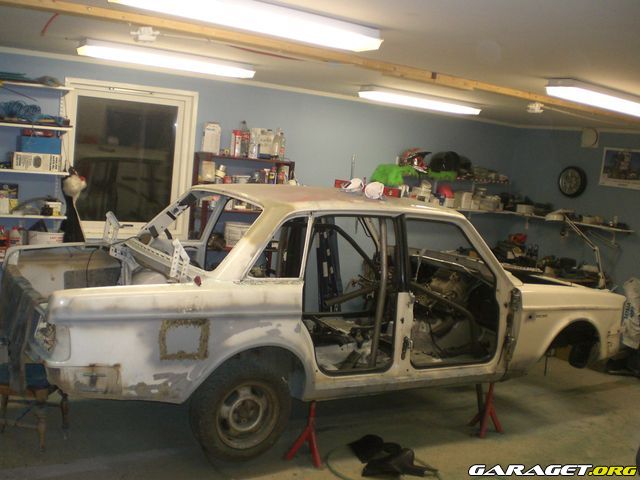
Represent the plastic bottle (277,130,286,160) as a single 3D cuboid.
[{"bbox_3d":[-0.360,-0.890,6.650,0.068,0.265,0.068,6,7,-1],"label":"plastic bottle"}]

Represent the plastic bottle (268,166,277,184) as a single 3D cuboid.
[{"bbox_3d":[-0.451,-0.591,6.645,0.060,0.190,0.060,1,8,-34],"label":"plastic bottle"}]

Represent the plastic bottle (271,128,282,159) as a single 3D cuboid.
[{"bbox_3d":[-0.408,-0.905,6.590,0.075,0.270,0.075,6,7,-1],"label":"plastic bottle"}]

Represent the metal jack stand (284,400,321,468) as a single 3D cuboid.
[{"bbox_3d":[-0.096,1.164,4.259,0.220,0.390,0.220,2,8,-28],"label":"metal jack stand"}]

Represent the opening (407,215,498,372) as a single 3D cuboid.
[{"bbox_3d":[0.903,0.359,4.737,0.860,0.970,0.180,2,8,-28],"label":"opening"}]

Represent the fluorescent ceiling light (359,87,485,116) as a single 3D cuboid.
[{"bbox_3d":[0.914,-1.241,6.295,1.250,0.090,0.180,1,8,-31],"label":"fluorescent ceiling light"}]

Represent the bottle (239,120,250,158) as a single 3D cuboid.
[{"bbox_3d":[-0.683,-0.922,6.401,0.085,0.325,0.085,6,7,-1],"label":"bottle"}]

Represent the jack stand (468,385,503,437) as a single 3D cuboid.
[{"bbox_3d":[1.169,1.202,4.968,0.220,0.390,0.220,2,8,-28],"label":"jack stand"}]

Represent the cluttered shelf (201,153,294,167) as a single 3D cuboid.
[{"bbox_3d":[-0.664,-0.746,6.435,0.880,0.050,0.280,1,8,-34],"label":"cluttered shelf"}]

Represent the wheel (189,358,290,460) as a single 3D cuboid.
[{"bbox_3d":[-0.462,1.033,4.203,0.610,0.610,0.190,2,8,-28],"label":"wheel"}]

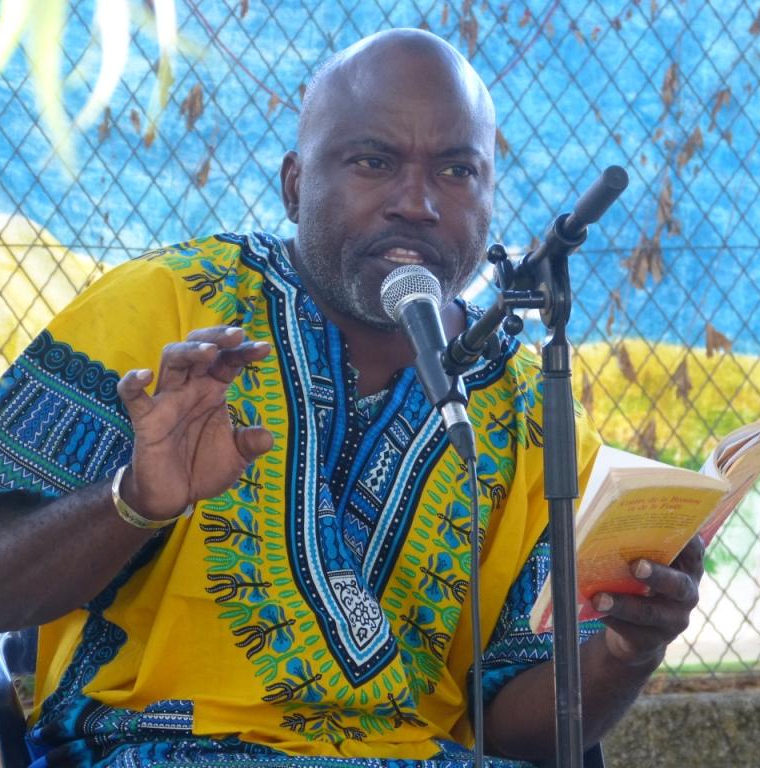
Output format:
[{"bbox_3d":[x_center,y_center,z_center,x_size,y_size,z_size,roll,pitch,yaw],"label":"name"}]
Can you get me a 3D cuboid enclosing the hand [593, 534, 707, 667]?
[{"bbox_3d":[0.220,0.176,4.100,0.080,0.105,0.085,20,8,42],"label":"hand"}]

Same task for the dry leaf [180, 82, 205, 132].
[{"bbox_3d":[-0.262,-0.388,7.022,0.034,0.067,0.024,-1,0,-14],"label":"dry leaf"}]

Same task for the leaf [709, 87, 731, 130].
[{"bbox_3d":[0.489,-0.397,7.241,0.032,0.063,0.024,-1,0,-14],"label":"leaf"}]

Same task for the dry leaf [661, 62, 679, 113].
[{"bbox_3d":[0.439,-0.449,7.620,0.027,0.076,0.016,0,1,16],"label":"dry leaf"}]

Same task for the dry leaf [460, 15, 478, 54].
[{"bbox_3d":[0.127,-0.495,7.137,0.025,0.054,0.020,-1,0,-14],"label":"dry leaf"}]

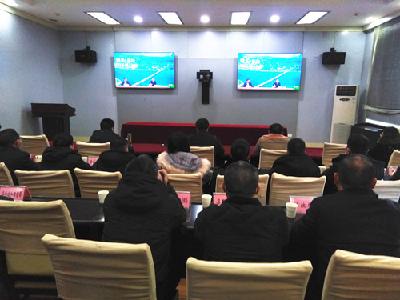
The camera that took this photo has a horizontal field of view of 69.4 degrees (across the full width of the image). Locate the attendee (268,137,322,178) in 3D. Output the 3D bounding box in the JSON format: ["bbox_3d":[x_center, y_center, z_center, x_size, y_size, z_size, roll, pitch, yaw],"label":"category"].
[{"bbox_3d":[0.893,0.479,2.954,0.520,1.230,0.750,1,10,4],"label":"attendee"}]

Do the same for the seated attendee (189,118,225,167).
[{"bbox_3d":[0.095,0.179,4.374,0.520,1.300,0.750,1,10,4],"label":"seated attendee"}]

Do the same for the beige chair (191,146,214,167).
[{"bbox_3d":[-0.008,0.377,4.259,0.480,0.950,0.570,1,10,4],"label":"beige chair"}]

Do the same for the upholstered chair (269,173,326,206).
[{"bbox_3d":[0.784,0.613,2.588,0.460,0.930,0.560,2,10,4],"label":"upholstered chair"}]

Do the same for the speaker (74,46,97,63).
[{"bbox_3d":[-2.772,-2.303,7.016,0.510,0.310,0.310,0,18,-4],"label":"speaker"}]

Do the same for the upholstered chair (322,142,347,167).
[{"bbox_3d":[2.161,0.340,4.588,0.480,0.950,0.570,4,11,16],"label":"upholstered chair"}]

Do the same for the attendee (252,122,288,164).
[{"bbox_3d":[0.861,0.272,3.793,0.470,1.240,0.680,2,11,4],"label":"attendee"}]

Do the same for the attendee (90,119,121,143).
[{"bbox_3d":[-1.372,0.142,4.607,0.520,1.260,0.750,1,10,4],"label":"attendee"}]

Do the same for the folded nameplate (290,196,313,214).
[{"bbox_3d":[0.725,0.376,1.985,0.200,0.105,0.080,2,10,4],"label":"folded nameplate"}]

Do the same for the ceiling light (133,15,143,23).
[{"bbox_3d":[-1.555,-3.236,7.142,0.200,0.070,0.200,2,11,4],"label":"ceiling light"}]

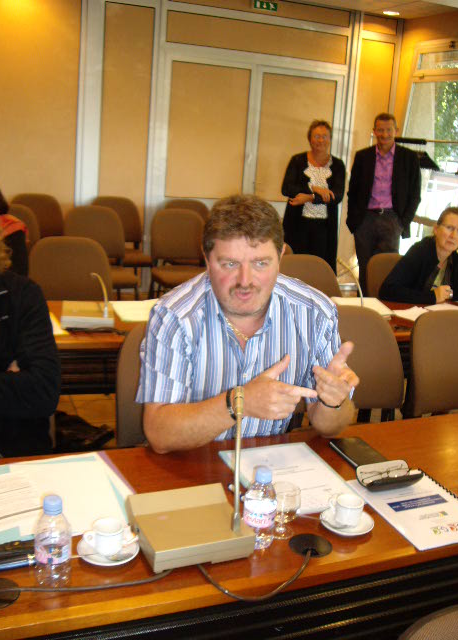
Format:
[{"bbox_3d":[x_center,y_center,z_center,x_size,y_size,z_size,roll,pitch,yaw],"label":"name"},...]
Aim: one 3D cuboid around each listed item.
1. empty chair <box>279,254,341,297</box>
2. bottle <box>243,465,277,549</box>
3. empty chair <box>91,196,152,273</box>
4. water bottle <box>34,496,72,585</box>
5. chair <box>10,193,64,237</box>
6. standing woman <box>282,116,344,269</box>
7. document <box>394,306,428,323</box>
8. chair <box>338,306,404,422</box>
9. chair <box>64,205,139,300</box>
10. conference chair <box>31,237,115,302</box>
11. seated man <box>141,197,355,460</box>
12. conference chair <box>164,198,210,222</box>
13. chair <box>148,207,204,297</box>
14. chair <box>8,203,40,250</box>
[{"bbox_3d":[0.441,0.148,3.583,0.470,0.870,0.540,-1,15,-18],"label":"empty chair"},{"bbox_3d":[0.061,0.337,1.288,0.060,0.157,0.060,4,14,-1],"label":"bottle"},{"bbox_3d":[-0.975,-0.643,6.380,0.490,0.900,0.570,-1,15,-21],"label":"empty chair"},{"bbox_3d":[-0.297,0.369,1.187,0.061,0.155,0.061,-1,15,-19],"label":"water bottle"},{"bbox_3d":[-1.598,-0.607,5.980,0.470,0.870,0.540,-2,15,-21],"label":"chair"},{"bbox_3d":[0.670,-0.773,5.703,0.500,1.630,0.340,5,14,6],"label":"standing woman"},{"bbox_3d":[0.898,-0.028,3.304,0.210,0.012,0.297,-1,15,-21],"label":"document"},{"bbox_3d":[0.529,0.450,2.470,0.490,0.900,0.570,-1,15,-21],"label":"chair"},{"bbox_3d":[-0.975,-0.394,5.318,0.470,0.870,0.540,-2,15,-21],"label":"chair"},{"bbox_3d":[-0.809,0.046,3.707,0.490,0.900,0.570,-1,15,-21],"label":"conference chair"},{"bbox_3d":[-0.038,0.327,1.918,0.560,1.340,0.800,1,14,-11],"label":"seated man"},{"bbox_3d":[-0.328,-0.635,6.422,0.470,0.870,0.540,-2,15,-21],"label":"conference chair"},{"bbox_3d":[-0.358,-0.435,5.771,0.490,0.900,0.570,-1,15,-21],"label":"chair"},{"bbox_3d":[-1.540,-0.354,5.016,0.470,0.870,0.540,-2,15,-21],"label":"chair"}]

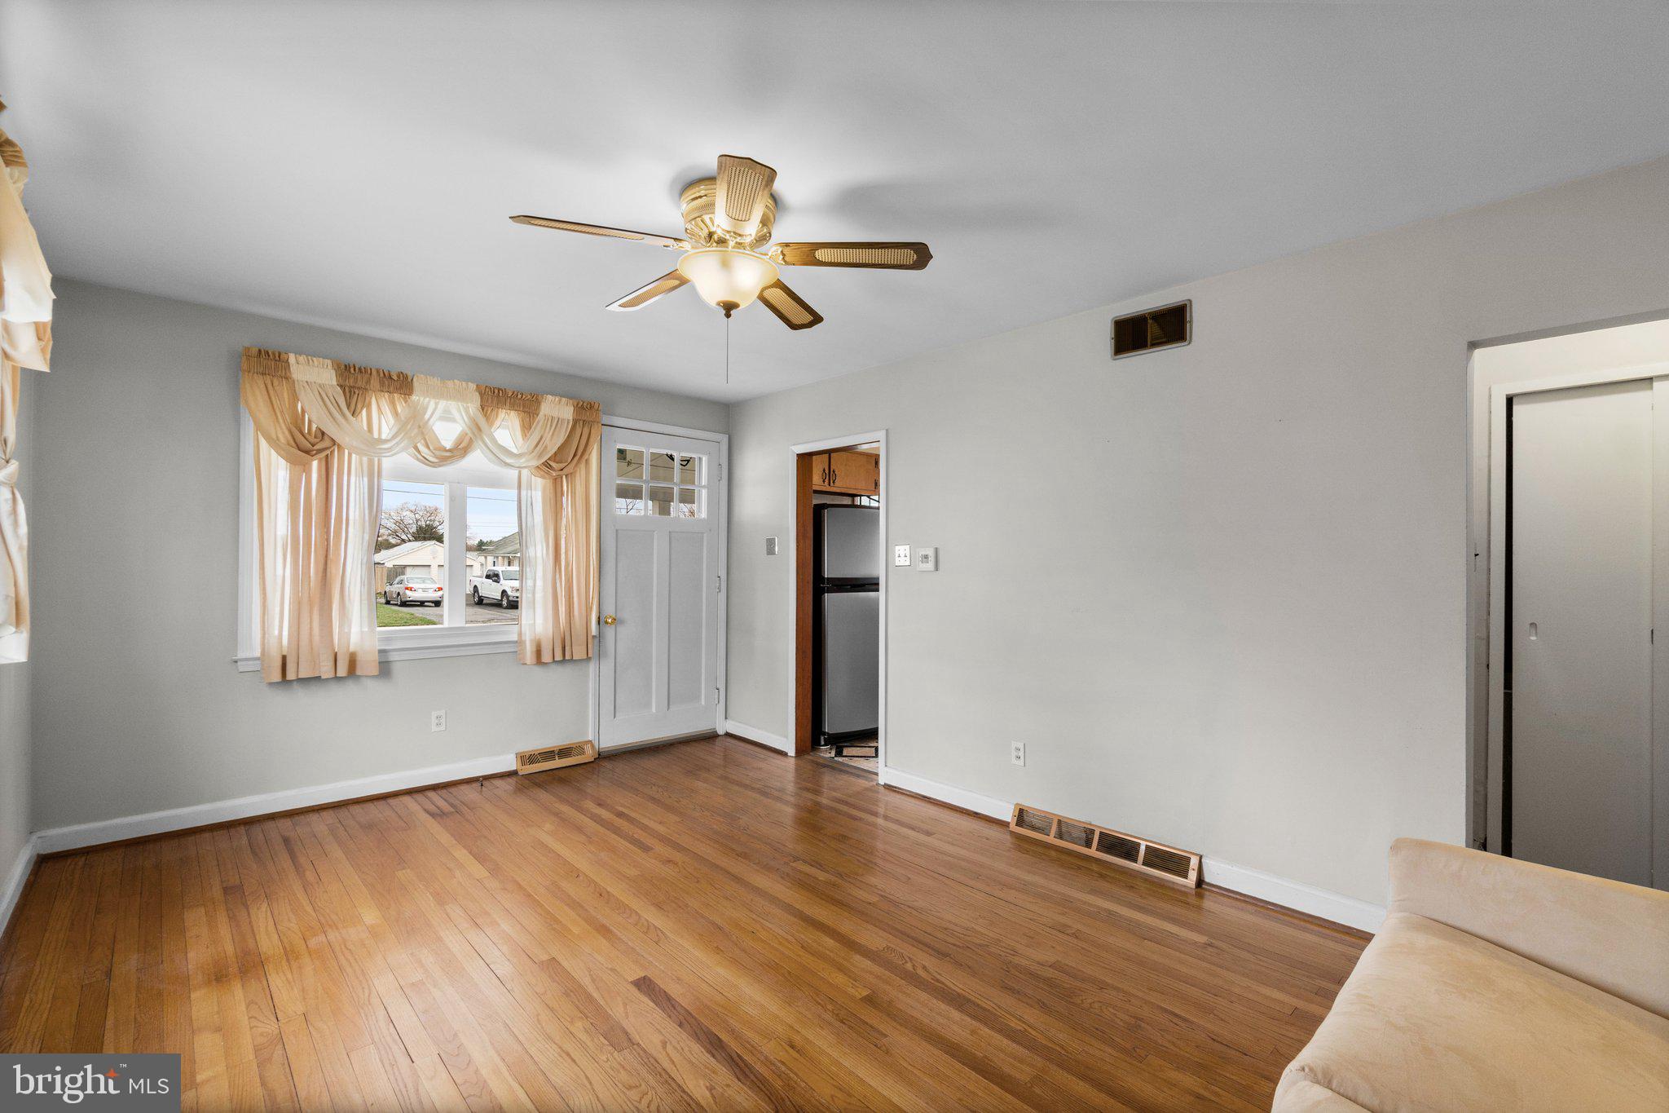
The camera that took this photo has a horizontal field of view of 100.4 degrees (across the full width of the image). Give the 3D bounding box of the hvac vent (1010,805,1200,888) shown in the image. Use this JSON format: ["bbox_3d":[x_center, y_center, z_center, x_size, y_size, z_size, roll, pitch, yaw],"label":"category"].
[{"bbox_3d":[1.141,1.236,3.017,0.062,0.120,0.828,1,-1,-43],"label":"hvac vent"}]

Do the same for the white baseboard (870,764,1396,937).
[{"bbox_3d":[1.110,1.242,3.092,0.020,0.100,2.385,1,-1,-43],"label":"white baseboard"}]

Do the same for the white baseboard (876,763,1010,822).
[{"bbox_3d":[0.573,1.247,3.662,0.020,0.098,0.820,1,-1,-43],"label":"white baseboard"}]

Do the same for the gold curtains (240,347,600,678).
[{"bbox_3d":[-2.121,-0.177,3.799,1.707,1.558,0.120,1,-1,-43],"label":"gold curtains"}]

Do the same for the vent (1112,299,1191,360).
[{"bbox_3d":[1.326,-0.945,2.919,0.025,0.187,0.335,1,-1,-43],"label":"vent"}]

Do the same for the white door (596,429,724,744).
[{"bbox_3d":[-1.178,0.207,4.789,0.945,2.130,0.060,1,-1,-43],"label":"white door"}]

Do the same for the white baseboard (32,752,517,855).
[{"bbox_3d":[-2.566,1.189,3.463,1.890,0.106,0.020,1,-1,-43],"label":"white baseboard"}]

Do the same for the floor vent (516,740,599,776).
[{"bbox_3d":[-1.683,1.221,4.244,0.483,0.117,0.085,1,-1,-43],"label":"floor vent"}]

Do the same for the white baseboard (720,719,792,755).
[{"bbox_3d":[-0.549,1.249,4.854,0.020,0.098,0.725,1,-1,-43],"label":"white baseboard"}]

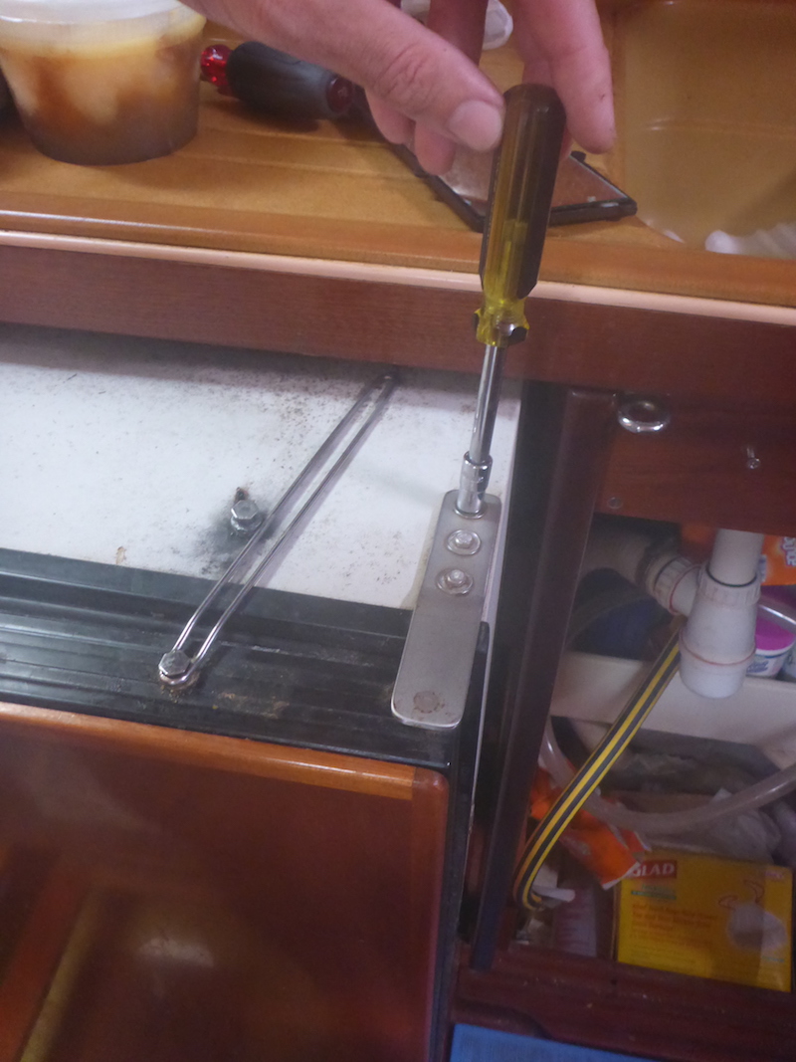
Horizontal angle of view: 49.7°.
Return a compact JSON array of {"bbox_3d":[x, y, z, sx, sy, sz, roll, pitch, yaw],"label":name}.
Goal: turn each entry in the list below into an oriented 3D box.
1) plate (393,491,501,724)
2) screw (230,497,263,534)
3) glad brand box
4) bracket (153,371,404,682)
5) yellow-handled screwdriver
[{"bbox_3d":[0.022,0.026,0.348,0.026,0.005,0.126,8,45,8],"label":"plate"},{"bbox_3d":[-0.067,-0.006,0.380,0.013,0.009,0.013,7,47,7],"label":"screw"},{"bbox_3d":[0.373,0.472,1.062,0.201,0.055,0.136,7,72,7],"label":"glad brand box"},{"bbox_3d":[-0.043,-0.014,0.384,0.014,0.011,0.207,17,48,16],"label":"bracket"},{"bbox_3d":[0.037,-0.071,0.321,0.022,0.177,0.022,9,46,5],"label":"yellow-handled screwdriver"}]

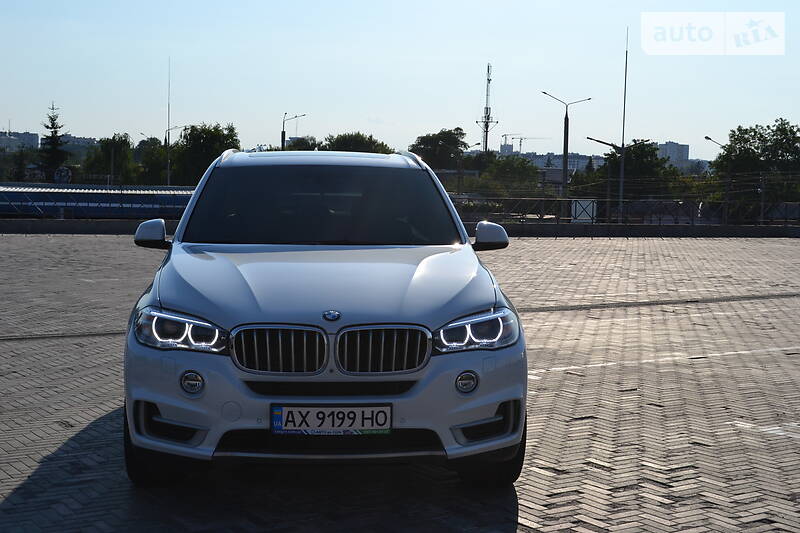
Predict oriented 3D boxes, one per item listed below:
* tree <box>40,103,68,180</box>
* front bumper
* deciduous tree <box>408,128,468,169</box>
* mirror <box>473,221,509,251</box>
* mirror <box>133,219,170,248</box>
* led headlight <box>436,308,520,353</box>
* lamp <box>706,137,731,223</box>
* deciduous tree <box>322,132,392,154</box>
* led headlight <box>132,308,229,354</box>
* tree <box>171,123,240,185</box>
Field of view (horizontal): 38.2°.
[{"bbox_3d":[-29.096,-8.456,97.364,3.100,10.660,3.100,1,4,0],"label":"tree"},{"bbox_3d":[-0.323,0.601,5.330,1.910,0.570,0.540,0,4,-5],"label":"front bumper"},{"bbox_3d":[3.653,-8.409,112.340,6.200,9.970,6.000,1,4,0],"label":"deciduous tree"},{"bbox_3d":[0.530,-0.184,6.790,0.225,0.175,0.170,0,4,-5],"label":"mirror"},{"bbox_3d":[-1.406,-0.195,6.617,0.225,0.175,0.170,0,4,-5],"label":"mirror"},{"bbox_3d":[0.362,0.294,5.389,0.460,0.200,0.400,0,4,-5],"label":"led headlight"},{"bbox_3d":[27.961,-7.109,102.311,2.300,9.120,0.400,1,4,0],"label":"lamp"},{"bbox_3d":[-4.122,-8.092,110.319,7.000,9.360,6.500,1,4,0],"label":"deciduous tree"},{"bbox_3d":[-0.998,0.286,5.268,0.460,0.200,0.400,0,4,-5],"label":"led headlight"},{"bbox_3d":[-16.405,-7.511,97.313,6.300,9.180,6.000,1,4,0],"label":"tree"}]

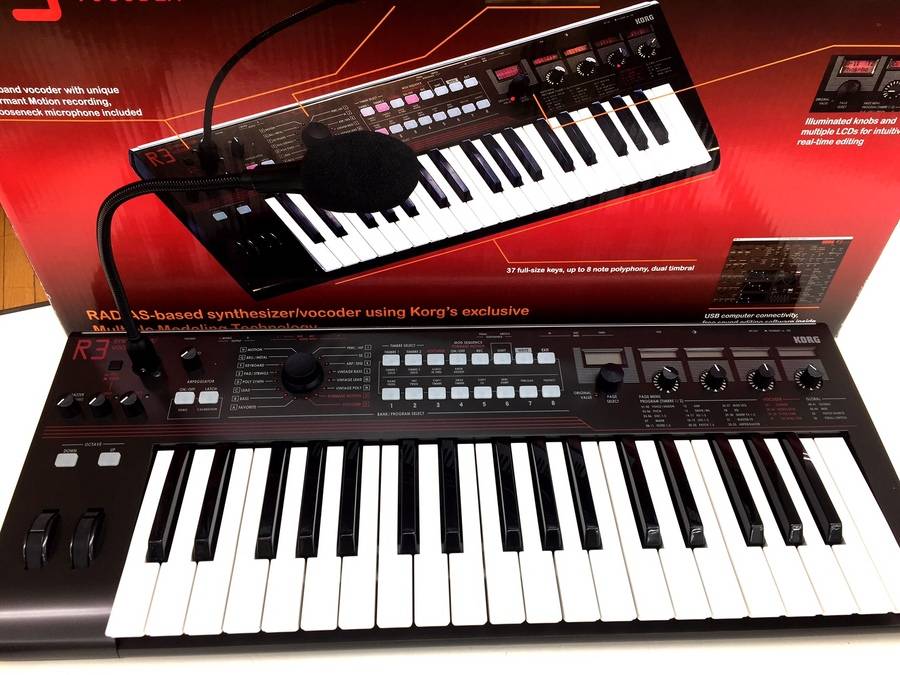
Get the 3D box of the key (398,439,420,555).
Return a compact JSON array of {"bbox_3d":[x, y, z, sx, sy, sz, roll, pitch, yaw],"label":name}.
[{"bbox_3d":[-0.029,0.110,0.531,0.014,0.013,0.090,-1,44,-2],"label":"key"}]

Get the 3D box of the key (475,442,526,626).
[{"bbox_3d":[0.034,0.134,0.522,0.023,0.012,0.139,-1,45,-2],"label":"key"}]

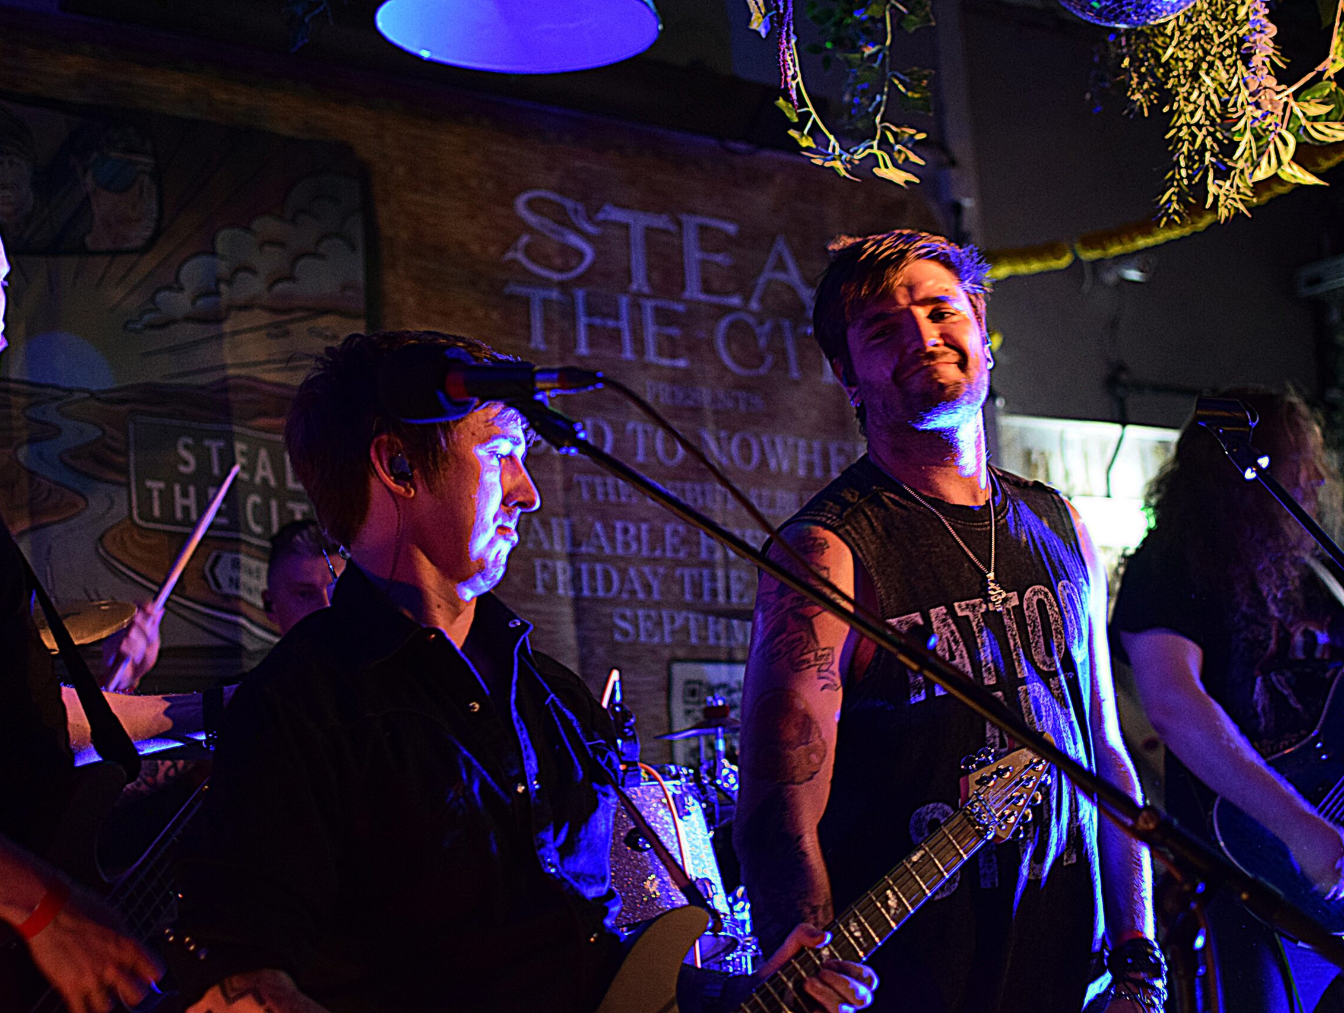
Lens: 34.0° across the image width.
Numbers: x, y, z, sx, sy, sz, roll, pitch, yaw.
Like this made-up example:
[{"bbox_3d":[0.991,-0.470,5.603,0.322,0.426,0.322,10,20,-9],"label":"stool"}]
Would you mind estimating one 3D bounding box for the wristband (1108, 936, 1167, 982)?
[{"bbox_3d":[0.568,0.552,2.680,0.071,0.040,0.061,-3,-36,11],"label":"wristband"}]

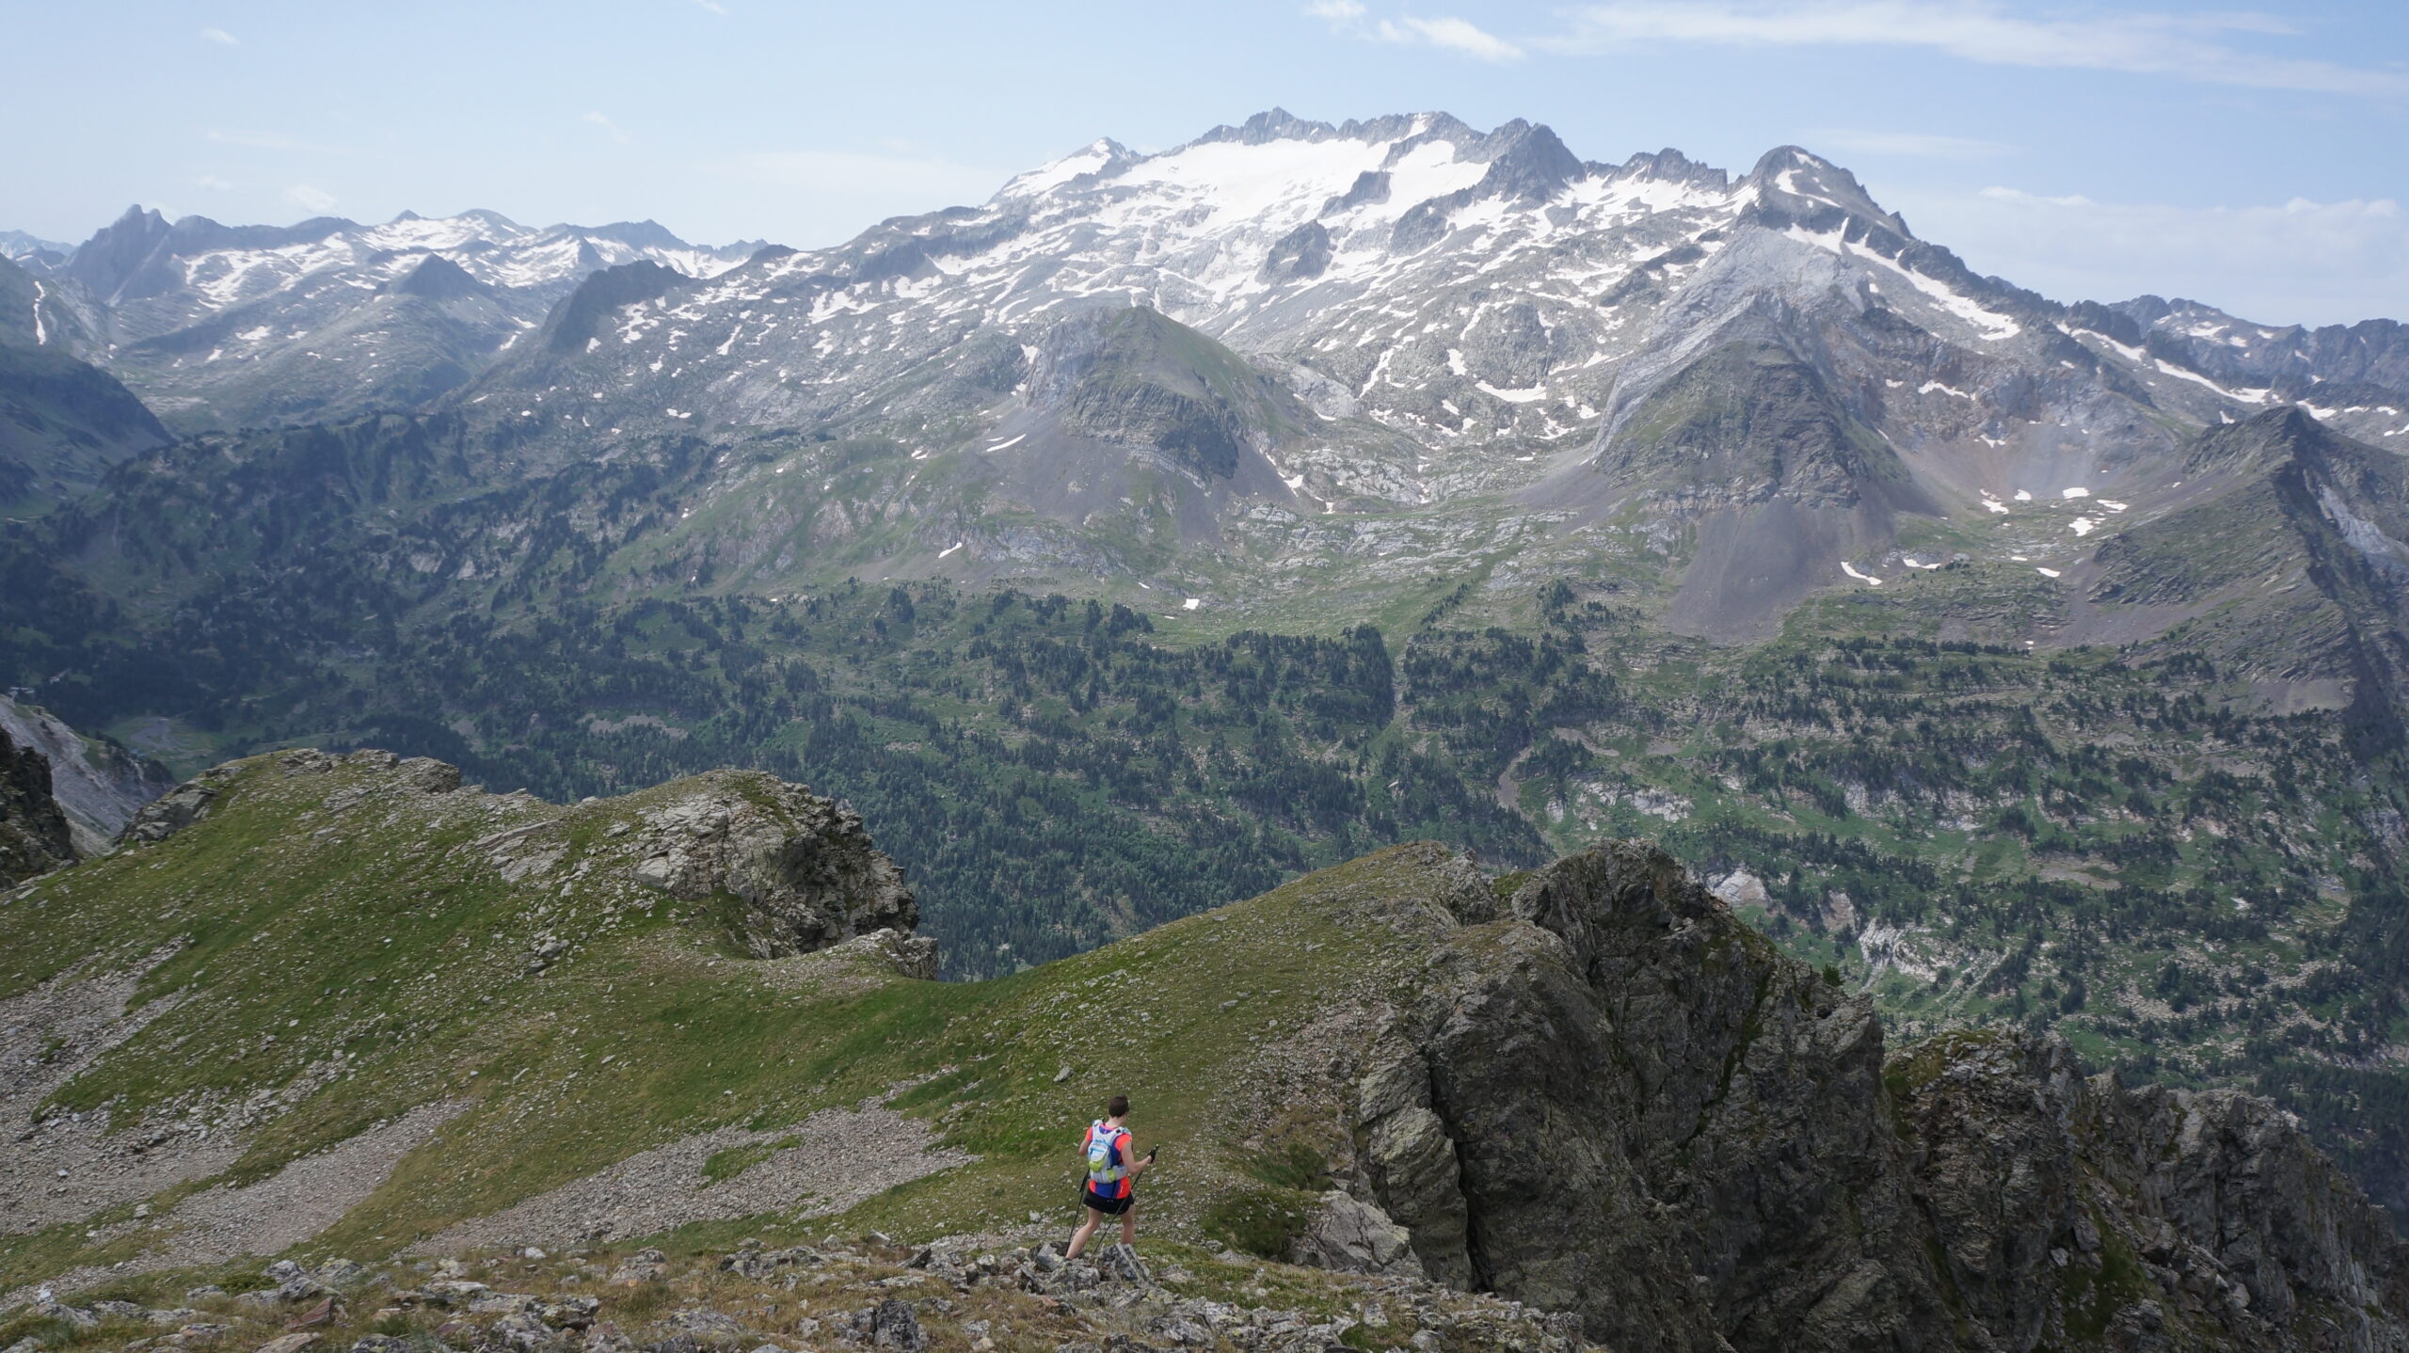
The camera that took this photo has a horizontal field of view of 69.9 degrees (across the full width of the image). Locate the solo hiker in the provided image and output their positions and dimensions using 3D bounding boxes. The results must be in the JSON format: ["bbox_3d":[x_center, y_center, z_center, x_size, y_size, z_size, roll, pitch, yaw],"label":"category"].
[{"bbox_3d":[-0.794,4.245,14.400,0.600,1.640,0.800,7,15,28],"label":"solo hiker"}]

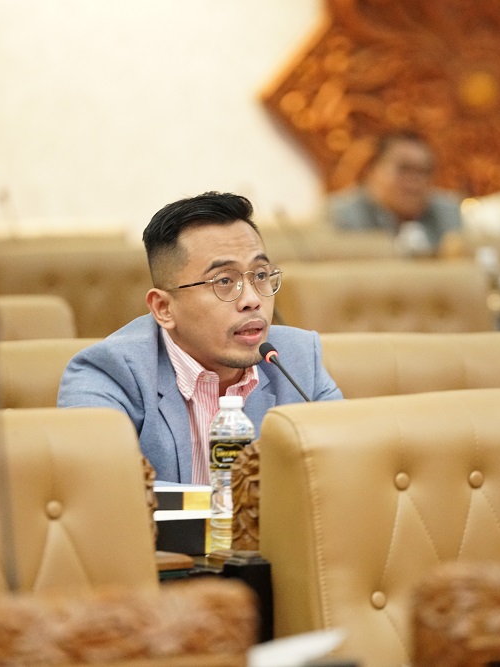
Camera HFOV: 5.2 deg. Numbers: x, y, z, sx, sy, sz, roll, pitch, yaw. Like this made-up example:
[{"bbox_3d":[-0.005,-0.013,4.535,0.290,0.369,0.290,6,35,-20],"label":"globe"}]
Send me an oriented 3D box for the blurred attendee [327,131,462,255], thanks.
[{"bbox_3d":[0.507,0.022,16.070,0.520,1.200,0.750,-1,3,-28],"label":"blurred attendee"}]

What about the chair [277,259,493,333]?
[{"bbox_3d":[0.387,0.376,11.674,0.580,1.050,0.640,-2,3,-27],"label":"chair"}]

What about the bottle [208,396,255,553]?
[{"bbox_3d":[-0.025,0.191,7.450,0.064,0.214,0.064,0,3,0],"label":"bottle"}]

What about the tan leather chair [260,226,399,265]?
[{"bbox_3d":[0.273,0.217,14.410,0.580,0.970,0.620,-2,3,-33],"label":"tan leather chair"}]

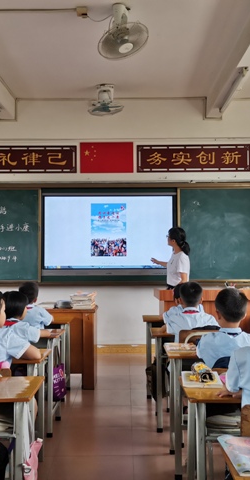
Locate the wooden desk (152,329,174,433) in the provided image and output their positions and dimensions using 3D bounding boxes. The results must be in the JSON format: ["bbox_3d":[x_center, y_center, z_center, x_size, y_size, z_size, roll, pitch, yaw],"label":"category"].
[{"bbox_3d":[0.500,1.057,3.700,0.600,0.710,0.410,0,-2,0],"label":"wooden desk"}]

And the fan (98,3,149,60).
[{"bbox_3d":[-0.035,-1.730,4.026,0.430,0.410,0.430,-2,-2,33],"label":"fan"}]

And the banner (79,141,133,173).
[{"bbox_3d":[-0.236,-1.080,6.269,0.685,0.410,0.012,0,-2,0],"label":"banner"}]

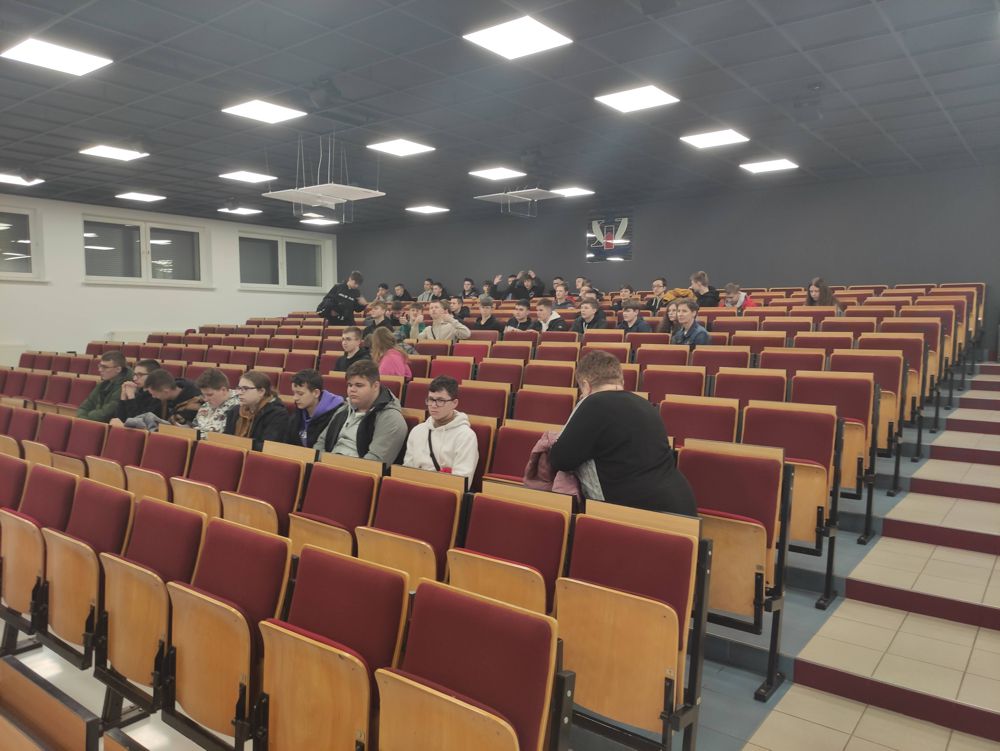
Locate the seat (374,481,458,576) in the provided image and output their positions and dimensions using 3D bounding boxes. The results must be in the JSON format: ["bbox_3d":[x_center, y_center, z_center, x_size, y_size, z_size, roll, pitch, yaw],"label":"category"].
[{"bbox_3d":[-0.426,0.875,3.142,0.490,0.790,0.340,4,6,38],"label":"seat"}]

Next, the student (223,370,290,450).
[{"bbox_3d":[-1.691,0.591,4.863,0.750,1.240,0.520,-4,6,-44],"label":"student"}]

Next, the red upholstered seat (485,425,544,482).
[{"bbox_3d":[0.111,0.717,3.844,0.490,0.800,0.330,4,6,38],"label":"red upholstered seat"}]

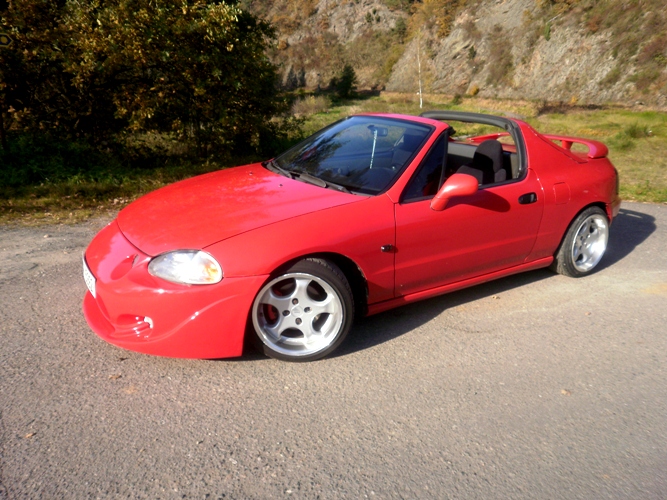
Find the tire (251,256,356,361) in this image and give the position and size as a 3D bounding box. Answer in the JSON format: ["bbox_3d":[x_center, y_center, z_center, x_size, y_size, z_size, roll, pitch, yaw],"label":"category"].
[{"bbox_3d":[-0.173,0.296,2.604,0.564,0.564,0.200,0,19,-4],"label":"tire"}]

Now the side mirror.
[{"bbox_3d":[0.666,-0.317,2.756,0.170,0.160,0.190,-11,22,-31],"label":"side mirror"}]

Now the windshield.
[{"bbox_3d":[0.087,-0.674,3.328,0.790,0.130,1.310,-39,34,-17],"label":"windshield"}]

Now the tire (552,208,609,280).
[{"bbox_3d":[1.849,-0.075,3.784,0.564,0.564,0.200,-11,22,-31],"label":"tire"}]

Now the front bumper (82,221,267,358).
[{"bbox_3d":[-1.057,0.114,2.830,0.700,0.460,1.680,-11,22,-31],"label":"front bumper"}]

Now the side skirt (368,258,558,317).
[{"bbox_3d":[0.855,0.191,3.181,1.640,0.090,0.120,-11,22,-31],"label":"side skirt"}]

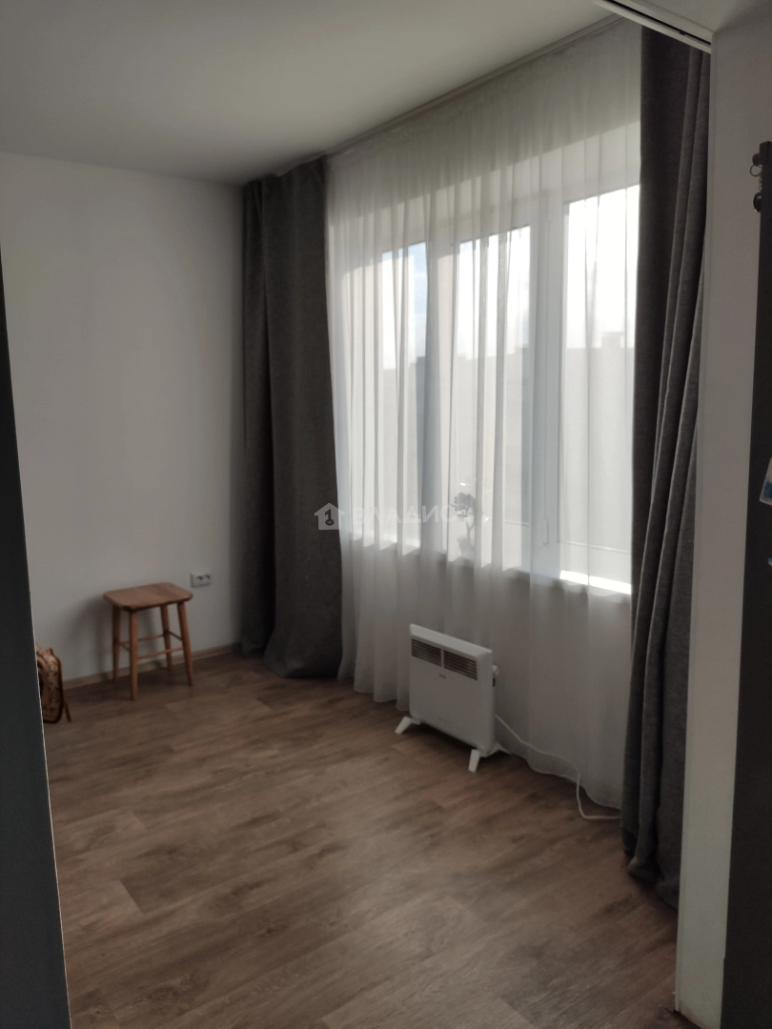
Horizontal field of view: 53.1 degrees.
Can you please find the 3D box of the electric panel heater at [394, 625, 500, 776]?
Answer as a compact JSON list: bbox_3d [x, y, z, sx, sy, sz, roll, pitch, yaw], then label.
[{"bbox_3d":[0.263,0.703,3.079,0.219,0.440,0.465,-8,11,-37],"label":"electric panel heater"}]

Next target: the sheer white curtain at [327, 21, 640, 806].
[{"bbox_3d":[0.262,-0.311,3.064,0.106,2.477,1.889,-8,11,-37],"label":"sheer white curtain"}]

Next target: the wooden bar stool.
[{"bbox_3d":[-1.155,0.619,3.799,0.342,0.457,0.357,-8,11,-37],"label":"wooden bar stool"}]

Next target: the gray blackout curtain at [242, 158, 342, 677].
[{"bbox_3d":[-0.522,-0.420,3.931,0.233,2.477,0.663,-8,11,-37],"label":"gray blackout curtain"}]

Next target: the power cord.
[{"bbox_3d":[0.633,0.878,2.781,0.271,0.165,0.626,-8,11,-37],"label":"power cord"}]

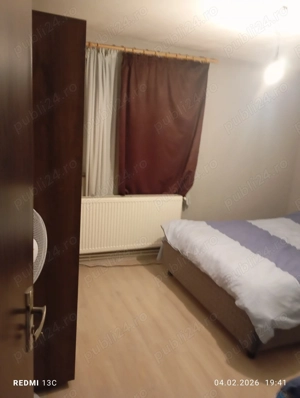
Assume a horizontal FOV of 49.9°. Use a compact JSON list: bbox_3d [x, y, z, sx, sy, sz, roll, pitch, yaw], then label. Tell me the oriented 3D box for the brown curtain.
[{"bbox_3d":[0.126,-0.728,3.453,0.969,1.474,0.100,-1,15,-23],"label":"brown curtain"}]

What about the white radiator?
[{"bbox_3d":[-0.267,0.266,3.558,1.310,0.605,0.100,-1,15,-23],"label":"white radiator"}]

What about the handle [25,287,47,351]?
[{"bbox_3d":[-0.352,0.402,0.995,0.054,0.220,0.138,3,14,-9],"label":"handle"}]

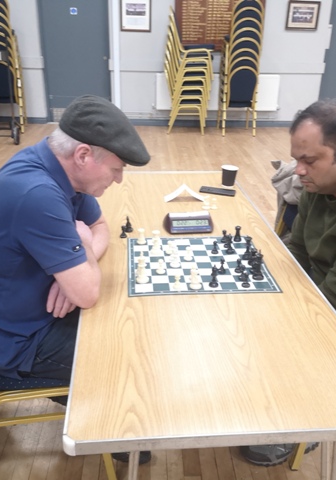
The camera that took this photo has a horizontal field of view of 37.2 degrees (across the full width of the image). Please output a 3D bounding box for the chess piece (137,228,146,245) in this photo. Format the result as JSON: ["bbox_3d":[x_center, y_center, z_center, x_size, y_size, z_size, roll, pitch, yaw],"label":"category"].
[{"bbox_3d":[-0.101,-0.014,1.937,0.034,0.055,0.034,-1,23,-5],"label":"chess piece"}]

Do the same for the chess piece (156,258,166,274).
[{"bbox_3d":[-0.023,0.091,1.703,0.030,0.046,0.030,-1,23,-5],"label":"chess piece"}]

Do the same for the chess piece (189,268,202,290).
[{"bbox_3d":[0.093,0.122,1.608,0.036,0.066,0.035,-1,23,-5],"label":"chess piece"}]

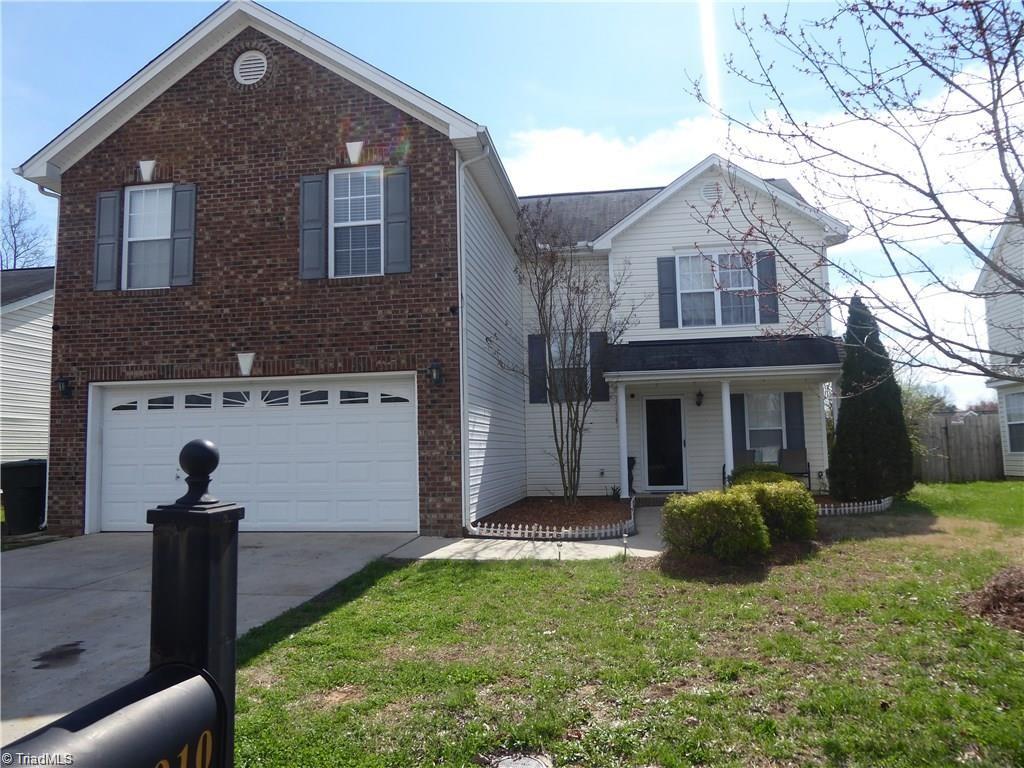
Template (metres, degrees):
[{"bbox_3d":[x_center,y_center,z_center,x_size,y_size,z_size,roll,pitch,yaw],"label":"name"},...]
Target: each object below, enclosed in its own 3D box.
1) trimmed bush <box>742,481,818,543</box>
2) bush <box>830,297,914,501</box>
[{"bbox_3d":[3.401,1.570,9.493,1.040,0.770,1.100,-2,-5,9],"label":"trimmed bush"},{"bbox_3d":[6.618,0.239,13.502,1.560,3.730,1.550,-2,-5,9],"label":"bush"}]

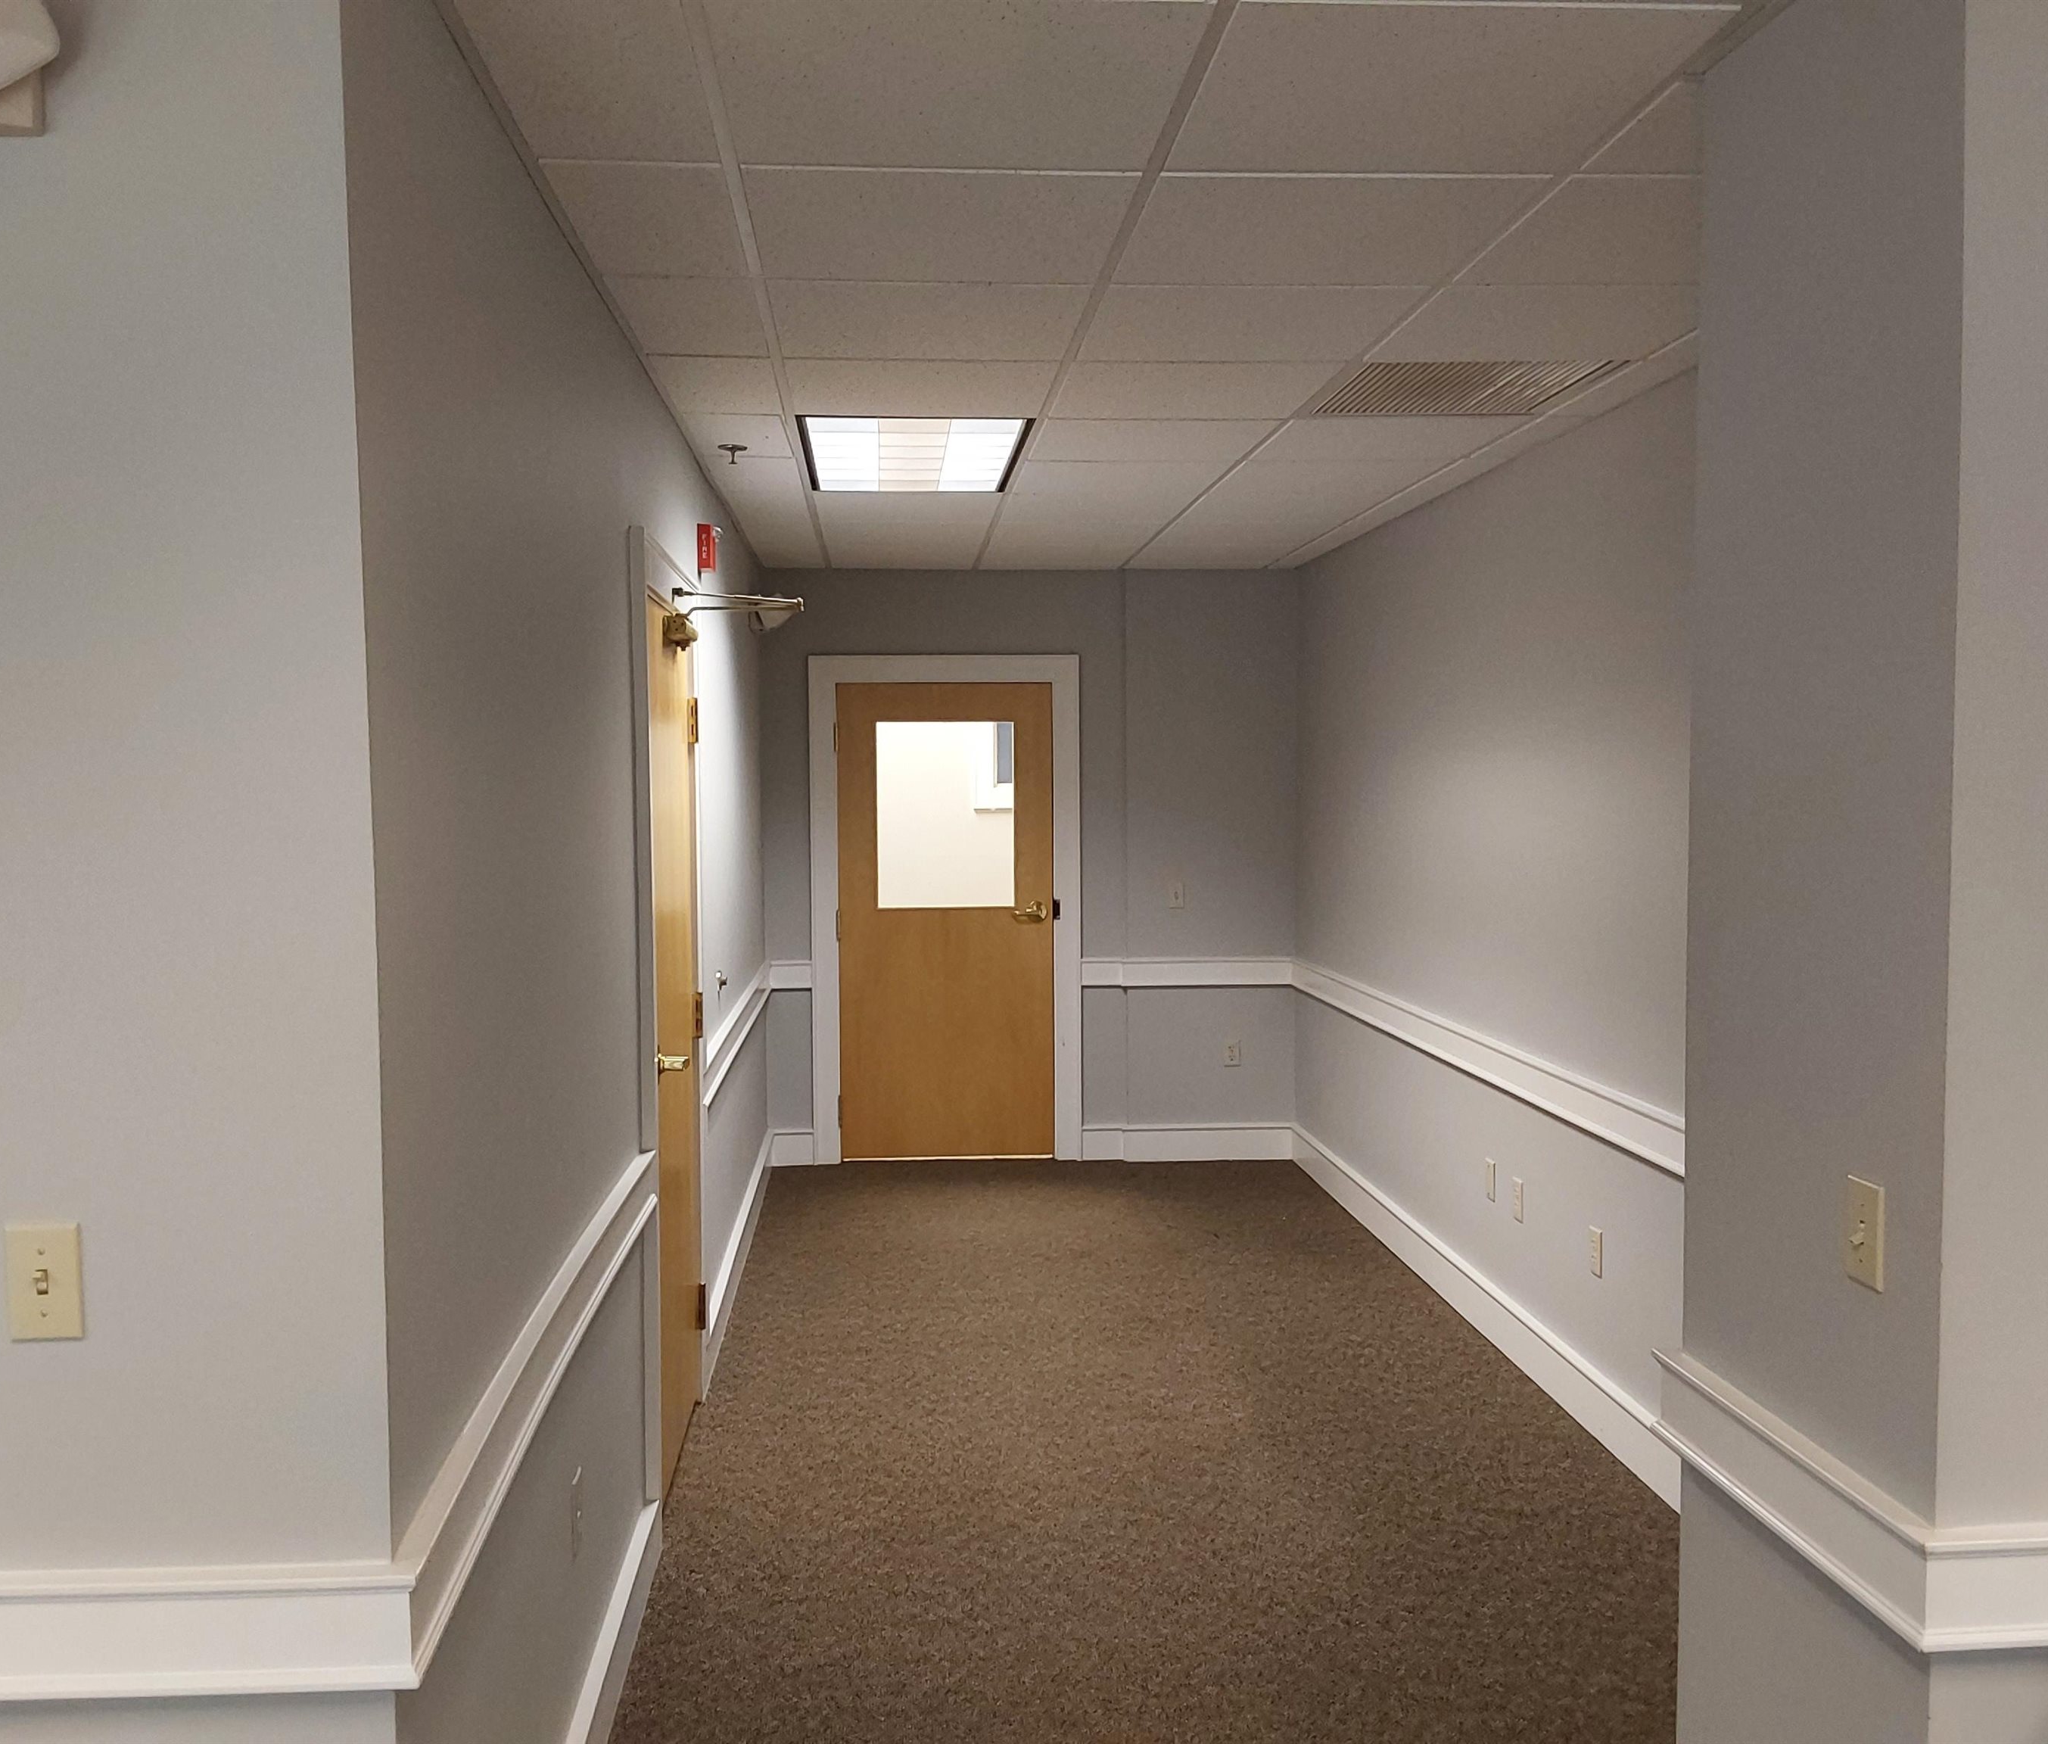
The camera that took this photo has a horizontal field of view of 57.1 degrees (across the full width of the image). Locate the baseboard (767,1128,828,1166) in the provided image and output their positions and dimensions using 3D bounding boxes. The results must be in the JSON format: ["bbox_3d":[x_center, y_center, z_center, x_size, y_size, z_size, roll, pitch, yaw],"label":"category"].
[{"bbox_3d":[-0.961,1.162,7.930,0.211,0.158,0.020,-1,3,-4],"label":"baseboard"}]

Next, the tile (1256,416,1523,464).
[{"bbox_3d":[0.939,-1.142,4.965,0.600,0.022,0.600,-1,3,-4],"label":"tile"}]

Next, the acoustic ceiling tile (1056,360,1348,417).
[{"bbox_3d":[0.376,-1.106,4.308,0.600,0.022,0.600,-1,3,-4],"label":"acoustic ceiling tile"}]

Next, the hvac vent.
[{"bbox_3d":[0.994,-1.110,4.343,0.560,0.030,0.575,-1,3,-4],"label":"hvac vent"}]

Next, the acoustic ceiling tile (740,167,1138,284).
[{"bbox_3d":[-0.141,-1.037,3.035,0.602,0.020,0.602,-1,3,-4],"label":"acoustic ceiling tile"}]

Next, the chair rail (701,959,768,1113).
[{"bbox_3d":[-0.970,0.505,6.466,0.030,0.126,2.840,-1,3,-4],"label":"chair rail"}]

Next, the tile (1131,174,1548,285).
[{"bbox_3d":[0.467,-1.044,3.080,0.602,0.020,0.602,-1,3,-4],"label":"tile"}]

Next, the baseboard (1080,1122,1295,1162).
[{"bbox_3d":[0.703,1.152,8.053,0.896,0.150,0.030,-1,3,-4],"label":"baseboard"}]

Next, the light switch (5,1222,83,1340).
[{"bbox_3d":[-0.948,0.398,1.815,0.070,0.115,0.016,-1,3,-4],"label":"light switch"}]

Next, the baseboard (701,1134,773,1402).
[{"bbox_3d":[-0.971,1.237,6.501,0.020,0.150,2.840,-1,3,-4],"label":"baseboard"}]

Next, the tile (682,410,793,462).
[{"bbox_3d":[-0.732,-1.121,4.837,0.272,0.022,0.600,-1,3,-4],"label":"tile"}]

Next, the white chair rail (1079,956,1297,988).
[{"bbox_3d":[0.704,0.420,8.011,0.906,0.126,0.035,-1,3,-4],"label":"white chair rail"}]

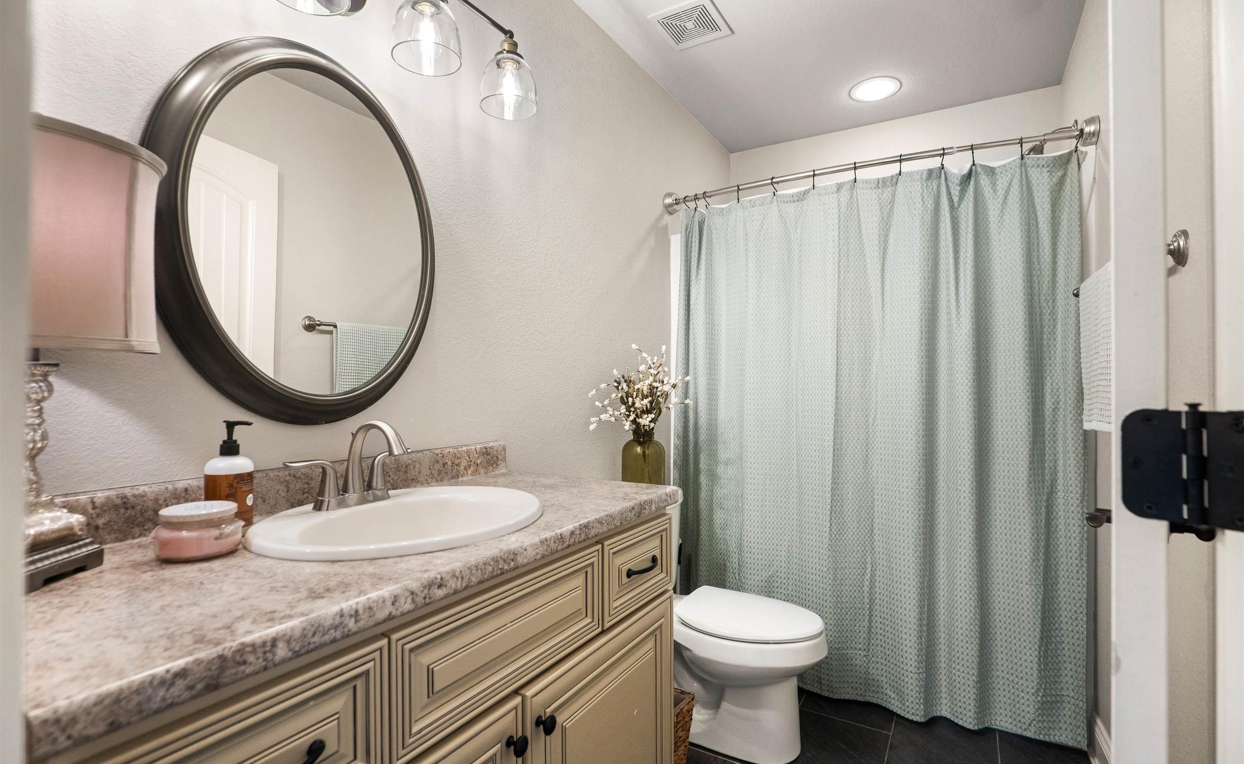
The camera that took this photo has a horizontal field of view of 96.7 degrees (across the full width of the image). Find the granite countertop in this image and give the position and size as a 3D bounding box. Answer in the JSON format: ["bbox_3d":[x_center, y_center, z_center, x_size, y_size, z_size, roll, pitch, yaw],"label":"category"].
[{"bbox_3d":[-0.408,0.289,1.077,0.568,0.043,1.145,0,0,32],"label":"granite countertop"}]

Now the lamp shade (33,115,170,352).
[{"bbox_3d":[-0.778,-0.178,0.739,0.265,0.275,0.265,0,0,32],"label":"lamp shade"}]

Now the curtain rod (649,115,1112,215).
[{"bbox_3d":[0.893,-0.828,2.215,1.570,0.095,0.110,0,0,30],"label":"curtain rod"}]

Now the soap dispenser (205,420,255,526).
[{"bbox_3d":[-0.709,0.168,1.015,0.080,0.197,0.070,0,0,-20],"label":"soap dispenser"}]

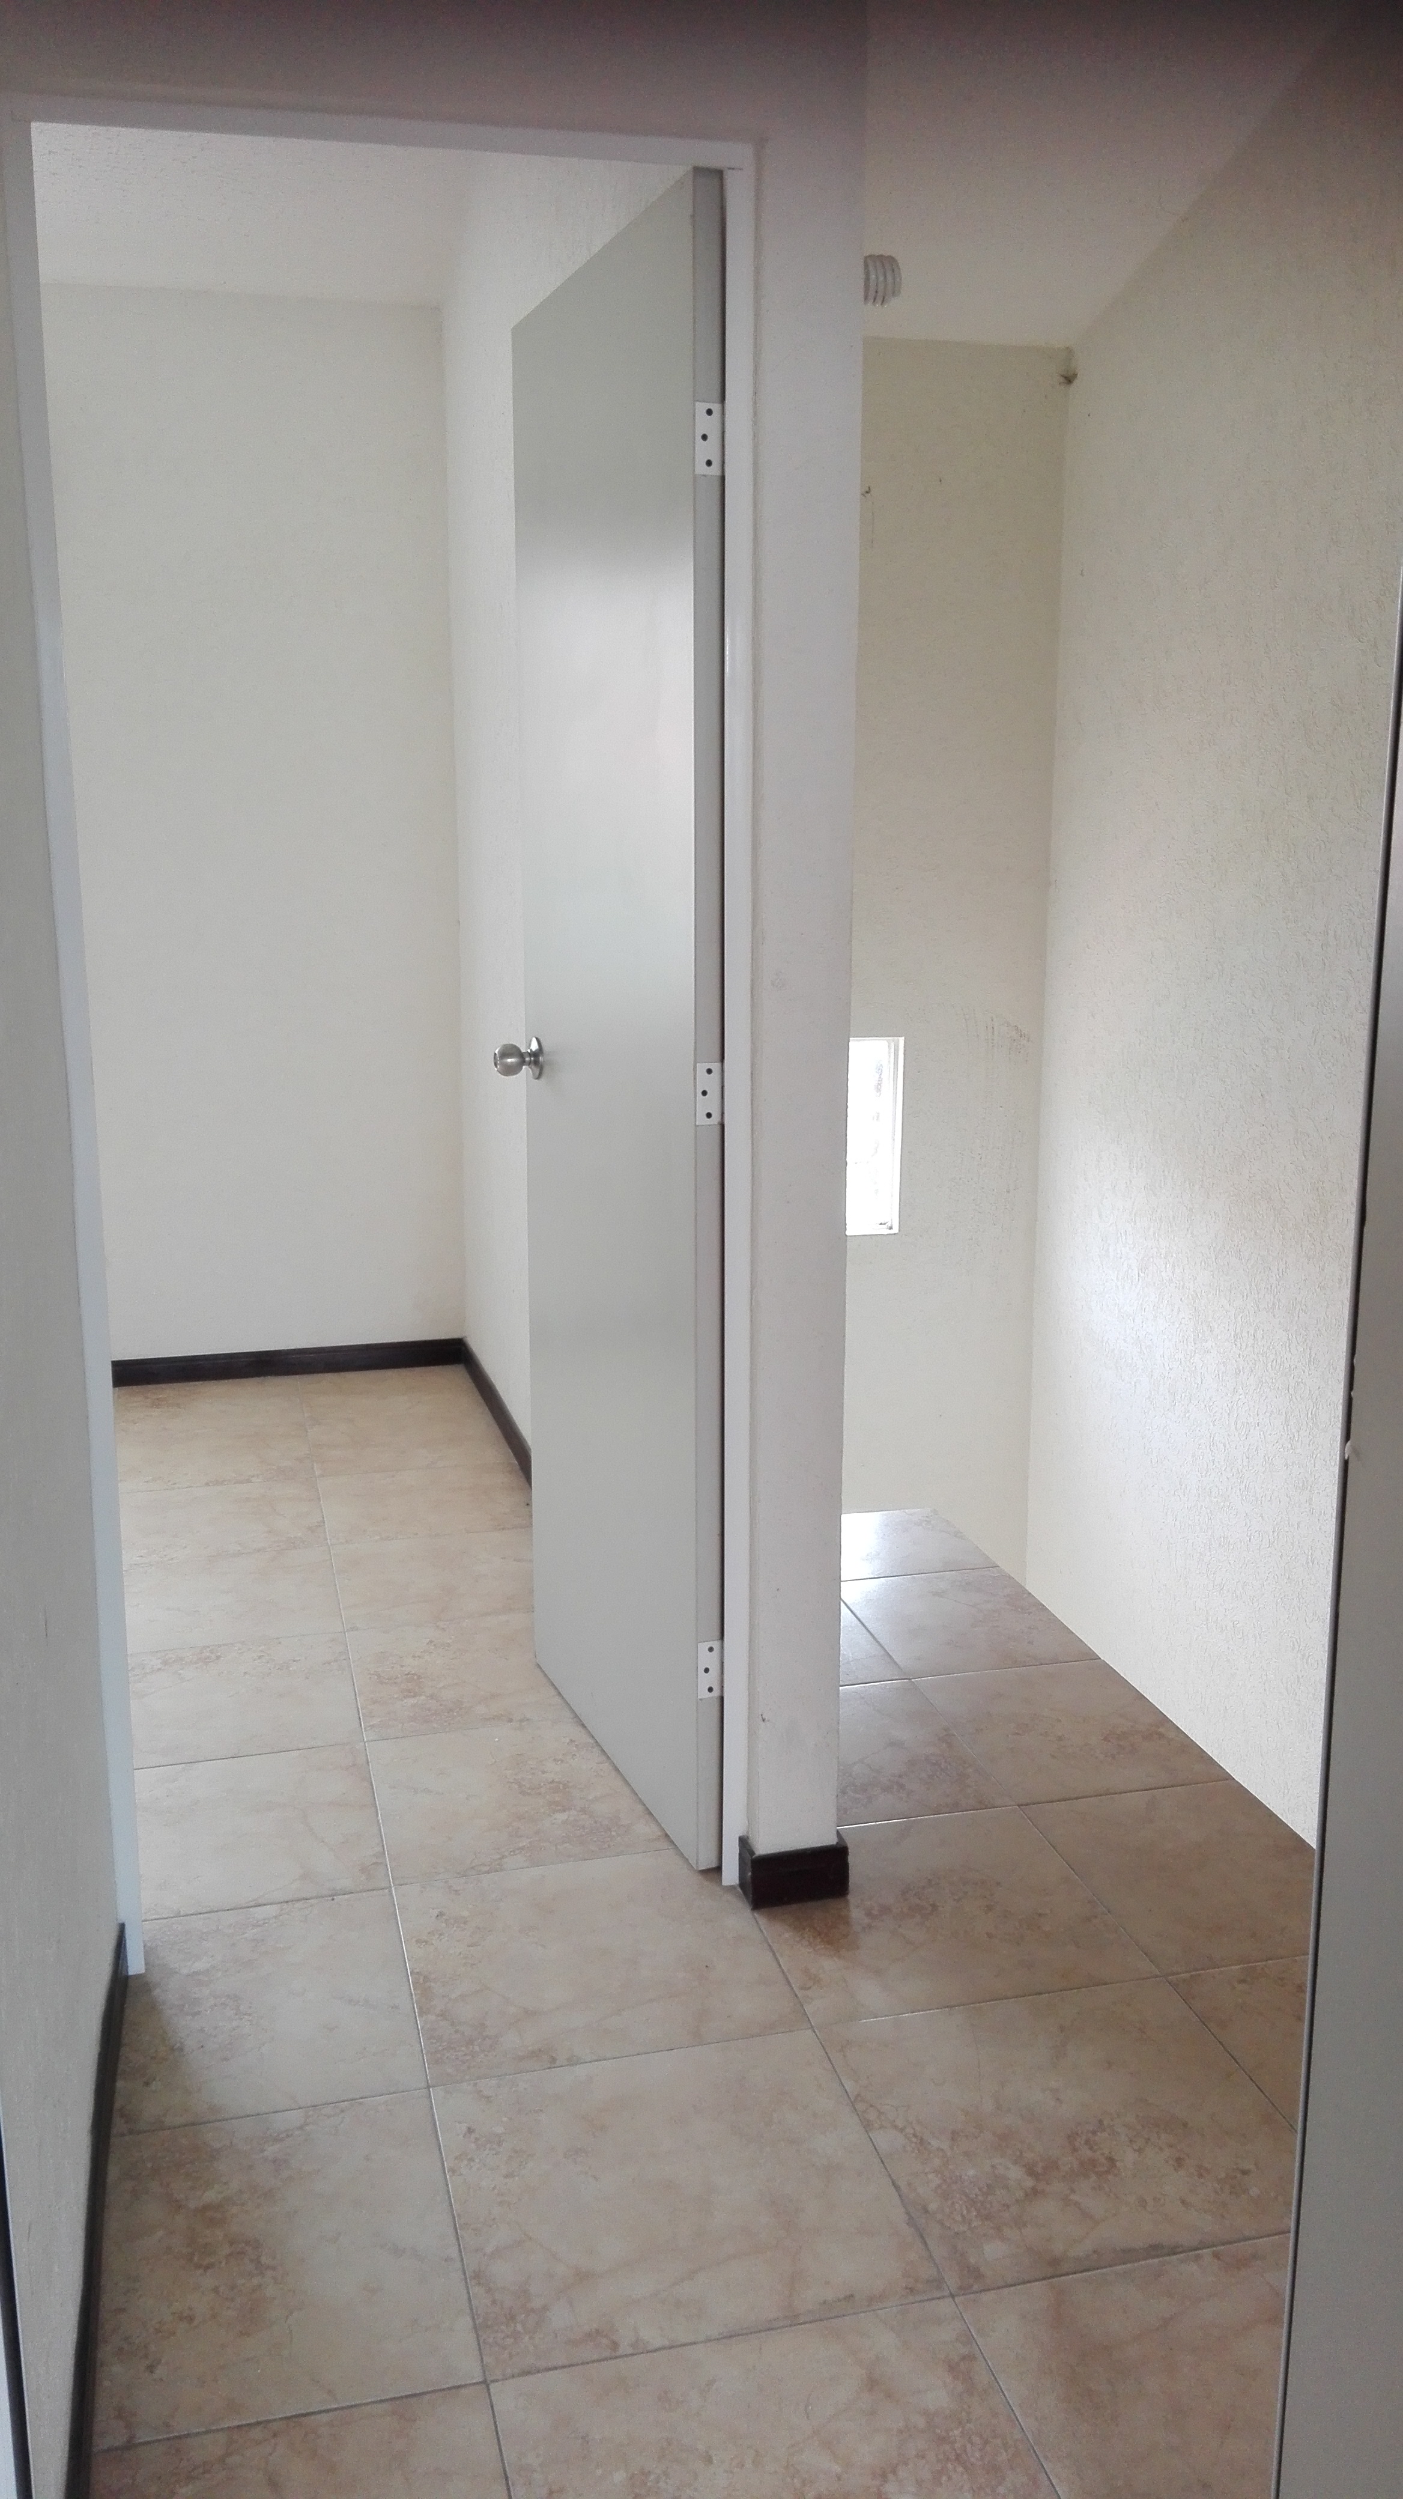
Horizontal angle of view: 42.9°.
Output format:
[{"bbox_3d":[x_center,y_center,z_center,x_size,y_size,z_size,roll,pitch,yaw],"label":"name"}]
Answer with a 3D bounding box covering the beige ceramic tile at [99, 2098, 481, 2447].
[{"bbox_3d":[-0.403,0.972,1.735,0.329,0.010,0.430,-3,11,-14],"label":"beige ceramic tile"}]

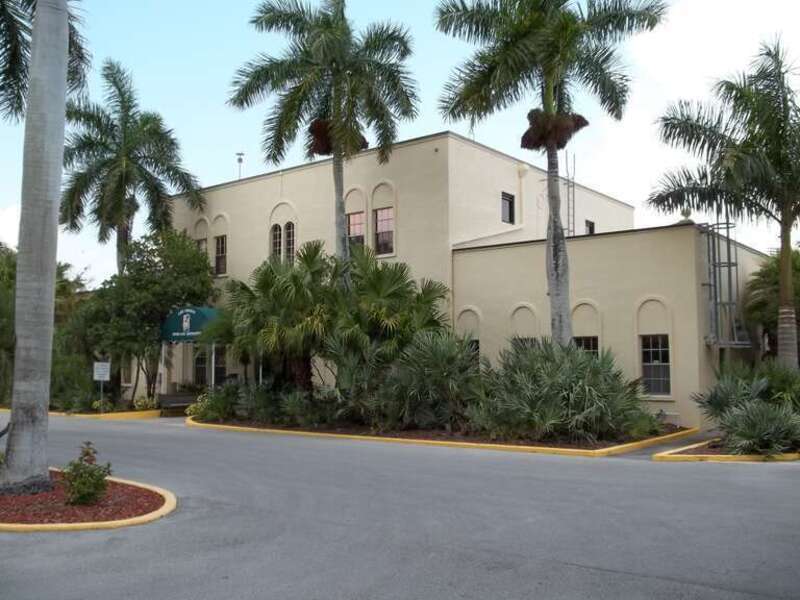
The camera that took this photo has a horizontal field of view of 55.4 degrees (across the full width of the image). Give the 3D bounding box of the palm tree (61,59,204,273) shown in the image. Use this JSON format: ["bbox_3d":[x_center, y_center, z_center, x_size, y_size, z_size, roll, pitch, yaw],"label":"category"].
[{"bbox_3d":[-10.405,-2.684,28.941,5.701,13.290,5.701,0,-4,0],"label":"palm tree"}]

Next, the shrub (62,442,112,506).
[{"bbox_3d":[-3.517,1.929,8.620,0.541,0.618,0.541,0,-4,0],"label":"shrub"}]

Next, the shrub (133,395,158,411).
[{"bbox_3d":[-7.763,3.113,23.280,0.778,0.424,0.661,0,-4,0],"label":"shrub"}]

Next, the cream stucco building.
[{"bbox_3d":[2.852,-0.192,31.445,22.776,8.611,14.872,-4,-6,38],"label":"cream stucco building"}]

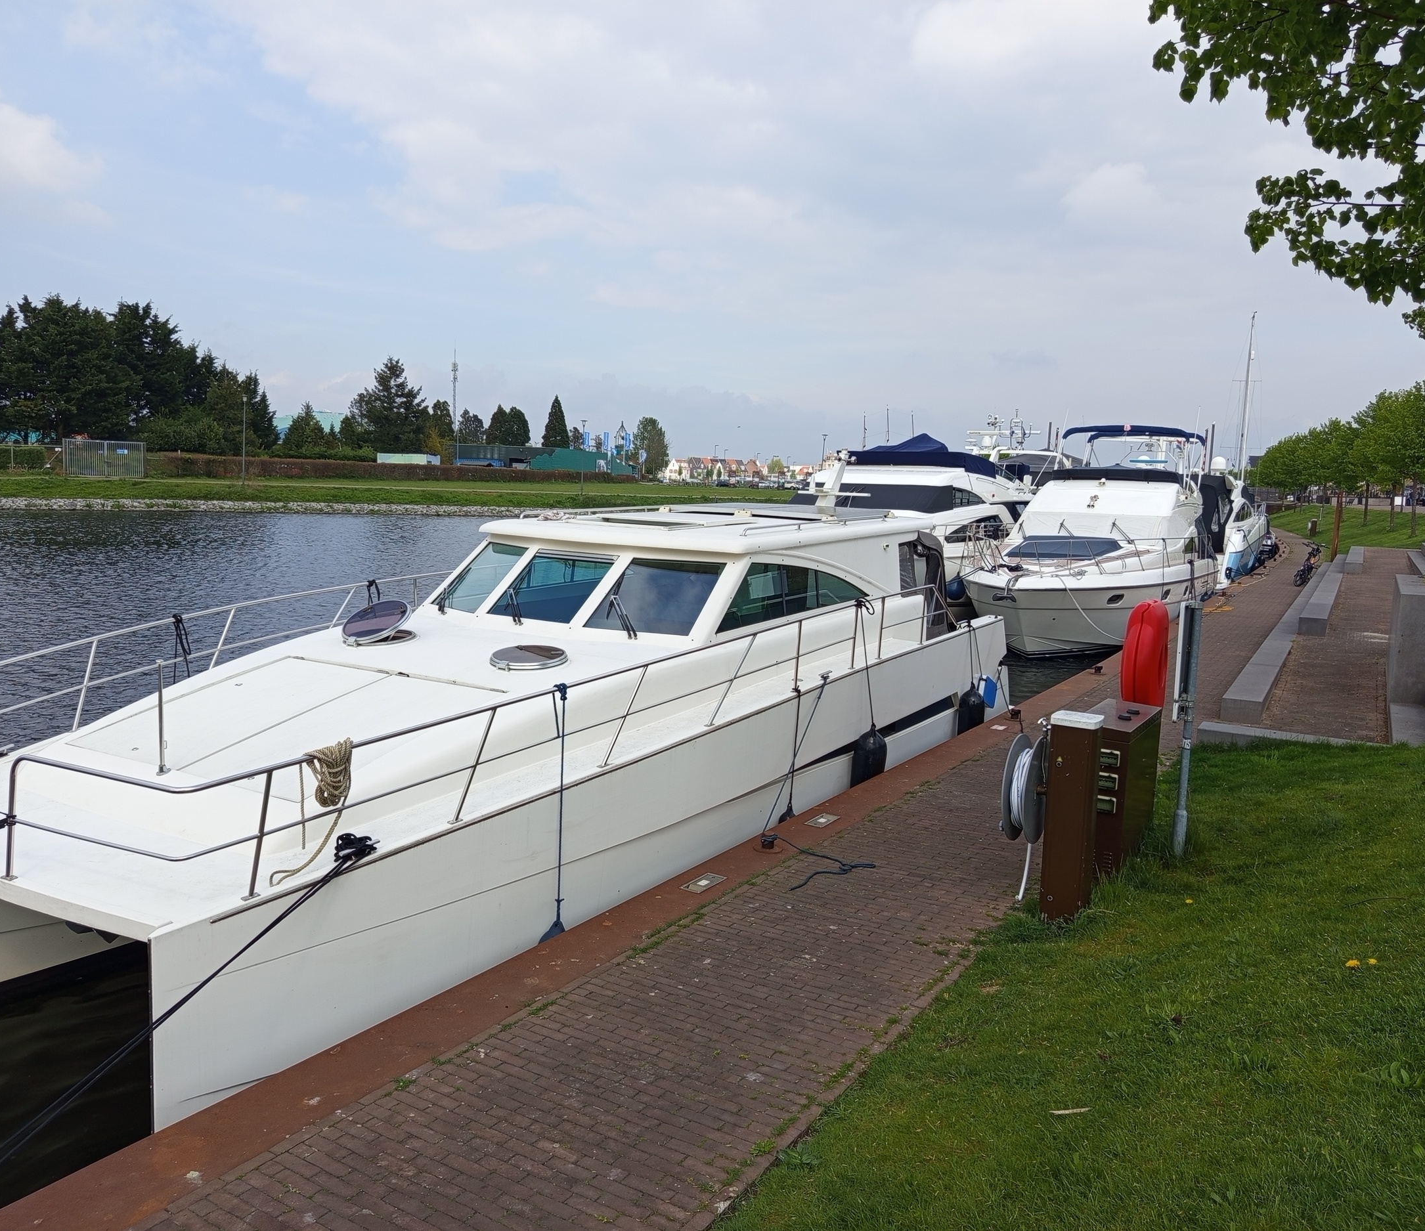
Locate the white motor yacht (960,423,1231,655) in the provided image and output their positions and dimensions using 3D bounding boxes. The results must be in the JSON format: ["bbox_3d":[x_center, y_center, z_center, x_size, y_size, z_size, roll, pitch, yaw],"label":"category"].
[{"bbox_3d":[8.994,-1.882,26.336,4.200,5.150,13.600,6,8,31],"label":"white motor yacht"}]

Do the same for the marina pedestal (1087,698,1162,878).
[{"bbox_3d":[2.622,1.146,7.479,0.370,0.980,0.970,6,8,32],"label":"marina pedestal"}]

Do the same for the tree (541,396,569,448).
[{"bbox_3d":[-22.775,-26.214,165.000,4.236,11.341,4.236,1,7,-8],"label":"tree"}]

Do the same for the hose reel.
[{"bbox_3d":[1.845,1.153,6.688,0.300,1.040,0.640,6,8,32],"label":"hose reel"}]

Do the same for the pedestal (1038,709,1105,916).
[{"bbox_3d":[2.074,1.140,6.530,0.250,1.170,0.220,6,8,32],"label":"pedestal"}]

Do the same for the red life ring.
[{"bbox_3d":[3.094,0.352,8.111,0.220,0.920,0.920,6,8,32],"label":"red life ring"}]

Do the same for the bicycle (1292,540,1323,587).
[{"bbox_3d":[15.893,-1.349,30.300,0.650,1.100,1.750,7,8,34],"label":"bicycle"}]

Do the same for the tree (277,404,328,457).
[{"bbox_3d":[-36.000,-15.831,100.000,4.241,5.634,4.241,0,7,-20],"label":"tree"}]

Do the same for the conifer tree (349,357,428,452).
[{"bbox_3d":[-31.865,-19.876,112.000,7.404,11.105,7.404,0,7,-16],"label":"conifer tree"}]

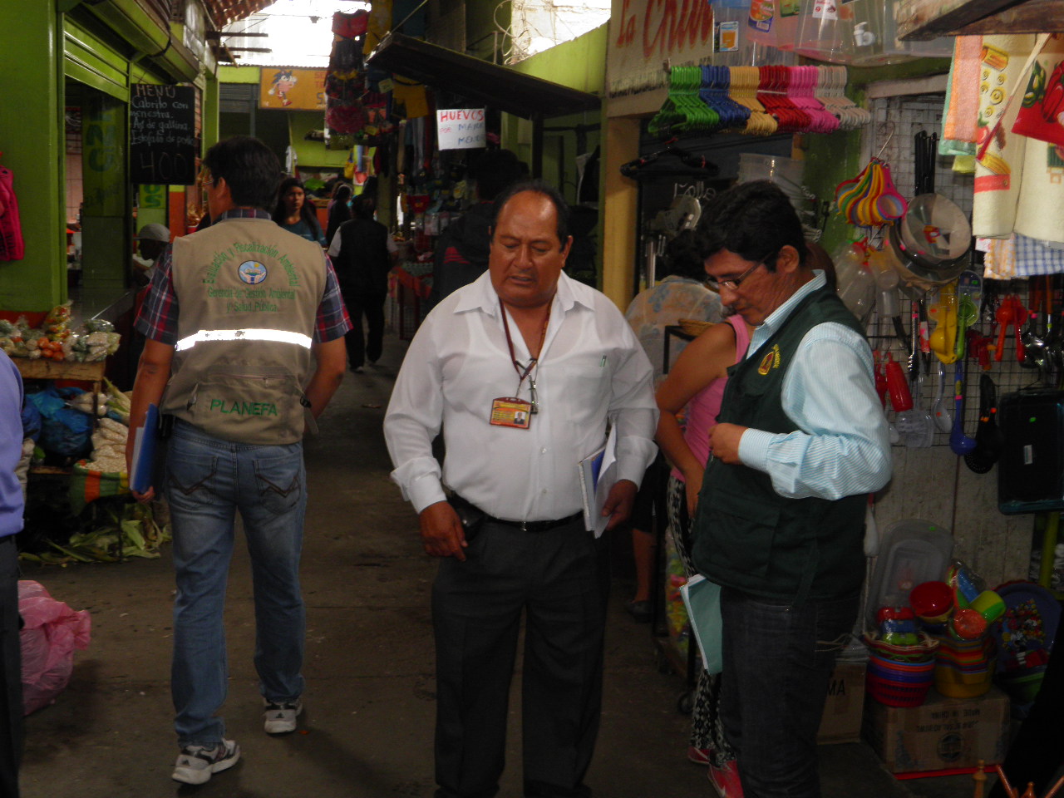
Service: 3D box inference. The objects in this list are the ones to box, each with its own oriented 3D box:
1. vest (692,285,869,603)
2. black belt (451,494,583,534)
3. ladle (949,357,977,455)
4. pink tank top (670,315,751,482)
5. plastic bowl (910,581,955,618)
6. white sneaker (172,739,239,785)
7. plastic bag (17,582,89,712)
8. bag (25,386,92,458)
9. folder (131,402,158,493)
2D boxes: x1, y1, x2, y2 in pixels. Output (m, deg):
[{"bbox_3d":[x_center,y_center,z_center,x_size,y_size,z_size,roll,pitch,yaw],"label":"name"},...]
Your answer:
[{"bbox_3d":[0.541,0.096,2.930,0.310,0.660,0.450,-1,9,-20],"label":"vest"},{"bbox_3d":[-0.024,0.234,2.920,0.360,0.060,0.280,2,12,0],"label":"black belt"},{"bbox_3d":[1.323,0.011,4.150,0.095,0.320,0.090,-2,9,-21],"label":"ladle"},{"bbox_3d":[0.559,0.001,3.600,0.350,0.470,0.250,3,12,-45],"label":"pink tank top"},{"bbox_3d":[1.148,0.578,3.880,0.125,0.062,0.125,-2,45,2],"label":"plastic bowl"},{"bbox_3d":[-0.873,0.933,3.680,0.105,0.115,0.290,3,9,7],"label":"white sneaker"},{"bbox_3d":[-1.484,0.734,4.000,0.340,0.380,0.340,2,9,0],"label":"plastic bag"},{"bbox_3d":[-2.037,0.101,5.750,0.300,0.290,0.290,2,9,0],"label":"bag"},{"bbox_3d":[-1.095,0.142,3.820,0.025,0.240,0.280,11,8,-8],"label":"folder"}]

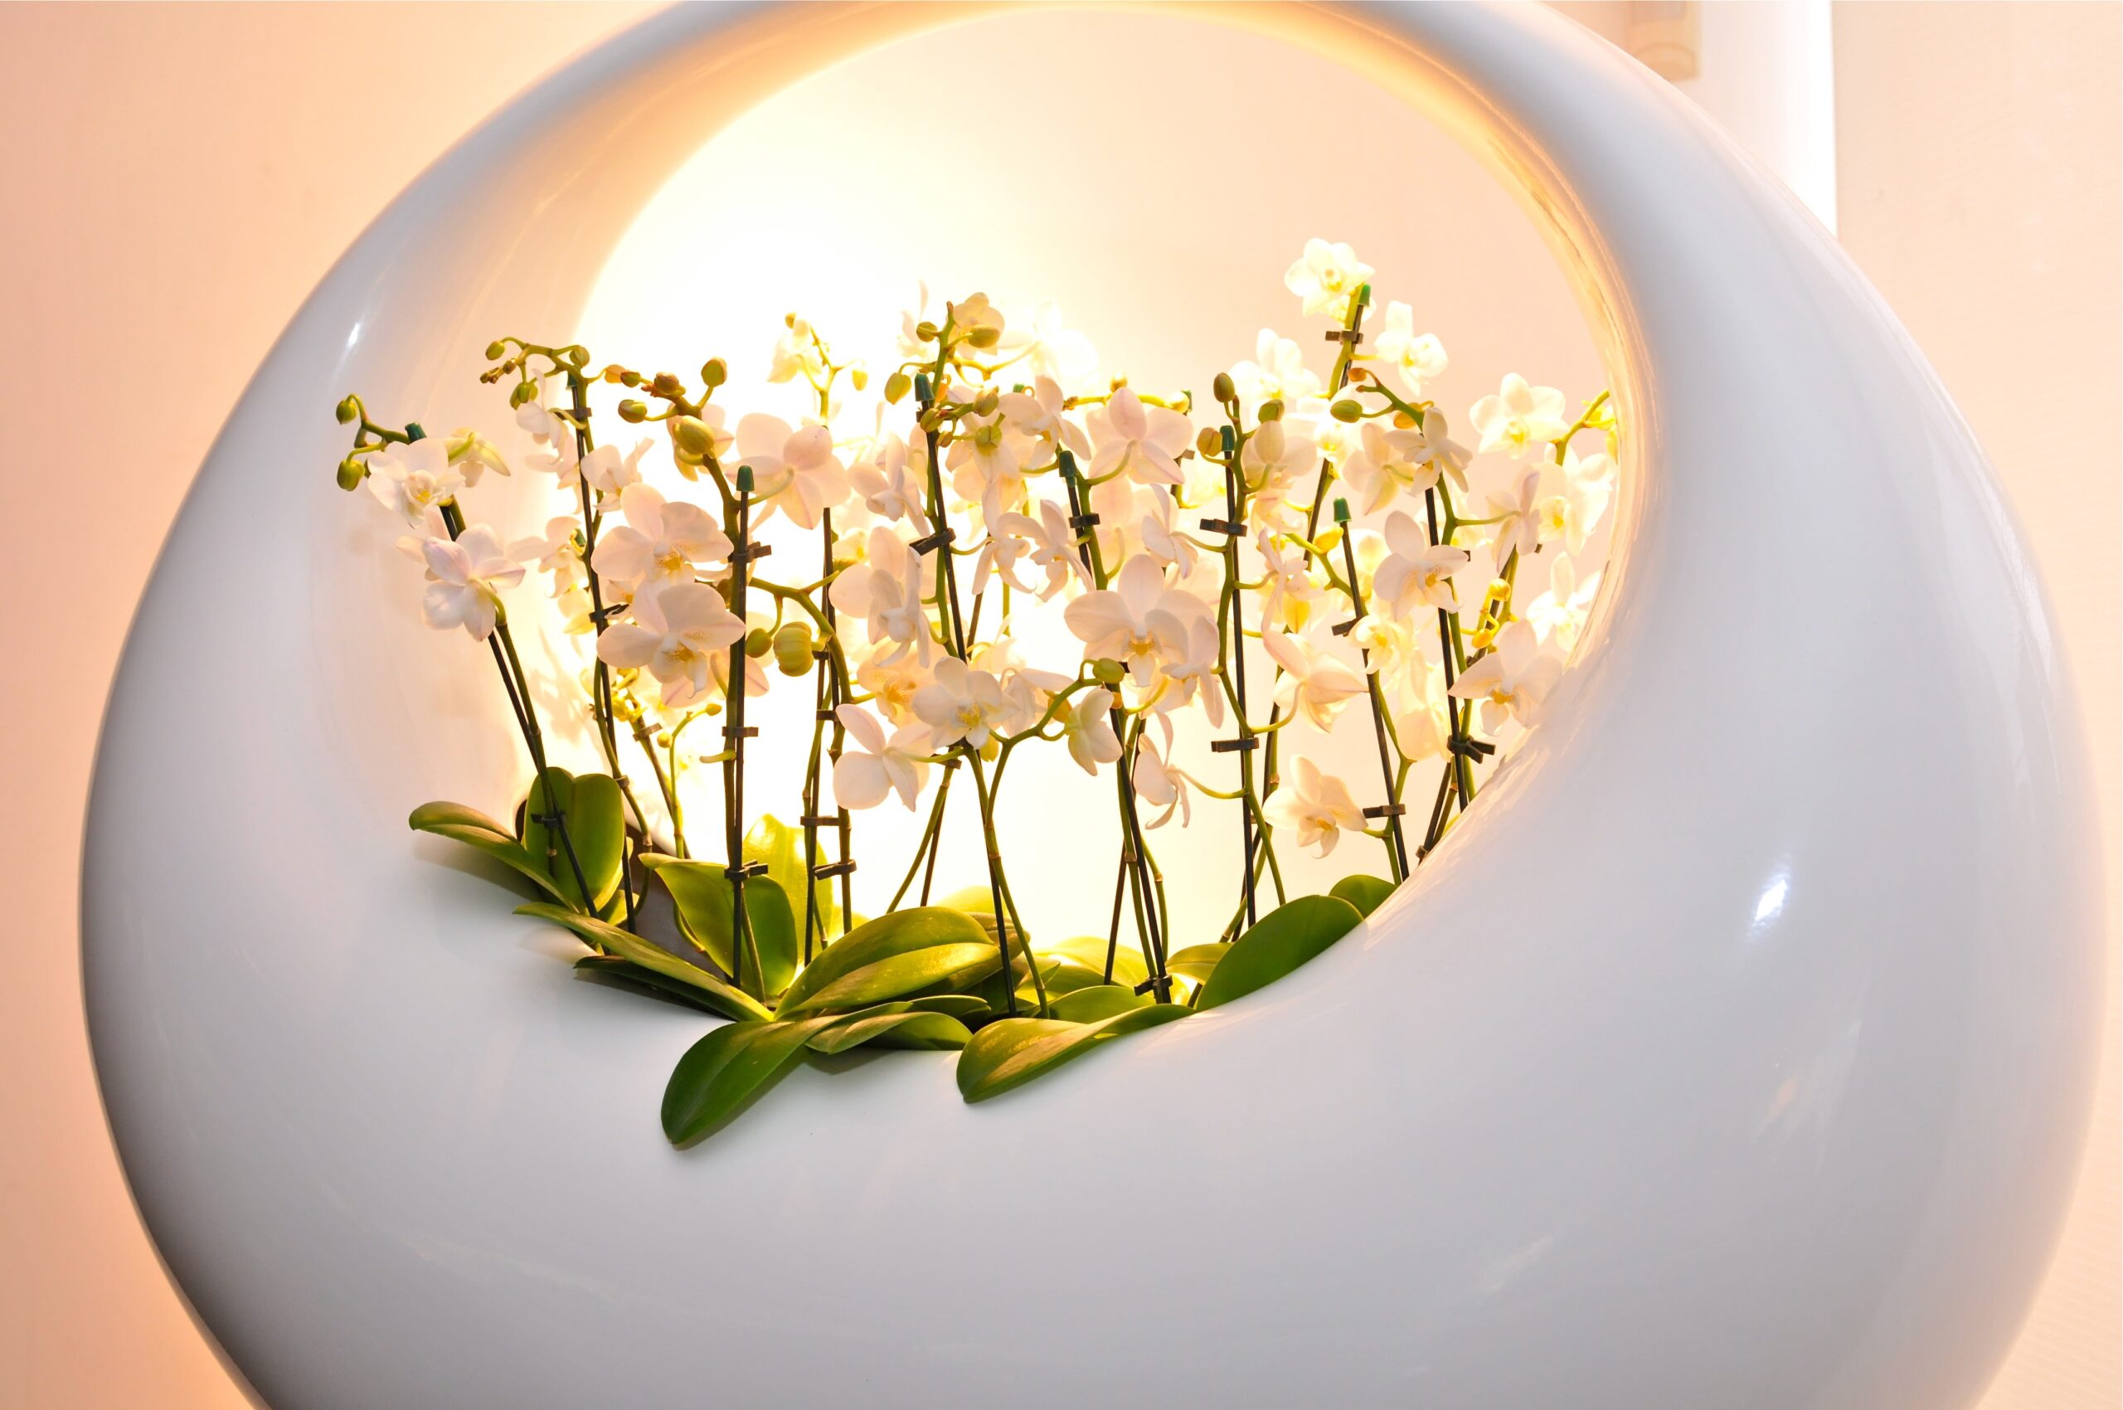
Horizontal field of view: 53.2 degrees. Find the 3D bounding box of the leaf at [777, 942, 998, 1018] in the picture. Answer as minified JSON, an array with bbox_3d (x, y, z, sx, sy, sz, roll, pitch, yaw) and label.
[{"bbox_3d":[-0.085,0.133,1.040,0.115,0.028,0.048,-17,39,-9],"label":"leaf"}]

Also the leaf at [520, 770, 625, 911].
[{"bbox_3d":[-0.231,0.064,1.000,0.048,0.064,0.032,-1,2,-11],"label":"leaf"}]

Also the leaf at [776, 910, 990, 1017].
[{"bbox_3d":[-0.079,0.114,0.940,0.096,0.042,0.060,-1,2,-9],"label":"leaf"}]

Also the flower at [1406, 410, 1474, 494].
[{"bbox_3d":[0.177,-0.119,1.000,0.023,0.041,0.042,-9,6,-36],"label":"flower"}]

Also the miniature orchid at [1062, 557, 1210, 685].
[{"bbox_3d":[0.032,-0.037,0.950,0.064,0.059,0.028,1,7,-2],"label":"miniature orchid"}]

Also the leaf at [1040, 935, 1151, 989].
[{"bbox_3d":[0.016,0.127,1.050,0.056,0.026,0.050,-1,2,0],"label":"leaf"}]

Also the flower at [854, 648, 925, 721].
[{"bbox_3d":[-0.079,-0.009,1.020,0.042,0.038,0.026,1,8,-18],"label":"flower"}]

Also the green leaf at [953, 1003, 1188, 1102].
[{"bbox_3d":[0.007,0.162,0.990,0.118,0.028,0.042,-20,35,-19],"label":"green leaf"}]

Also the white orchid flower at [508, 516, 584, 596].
[{"bbox_3d":[-0.290,-0.084,1.200,0.050,0.048,0.027,-1,12,6],"label":"white orchid flower"}]

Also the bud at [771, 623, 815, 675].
[{"bbox_3d":[-0.141,-0.029,1.120,0.023,0.029,0.025,1,6,45],"label":"bud"}]

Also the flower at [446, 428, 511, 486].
[{"bbox_3d":[-0.326,-0.137,1.180,0.042,0.035,0.027,-1,-21,12],"label":"flower"}]

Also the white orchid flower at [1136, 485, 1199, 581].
[{"bbox_3d":[0.057,-0.092,1.140,0.047,0.051,0.025,-5,1,-43],"label":"white orchid flower"}]

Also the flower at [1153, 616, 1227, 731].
[{"bbox_3d":[0.057,-0.016,0.950,0.030,0.052,0.050,-8,3,-25],"label":"flower"}]

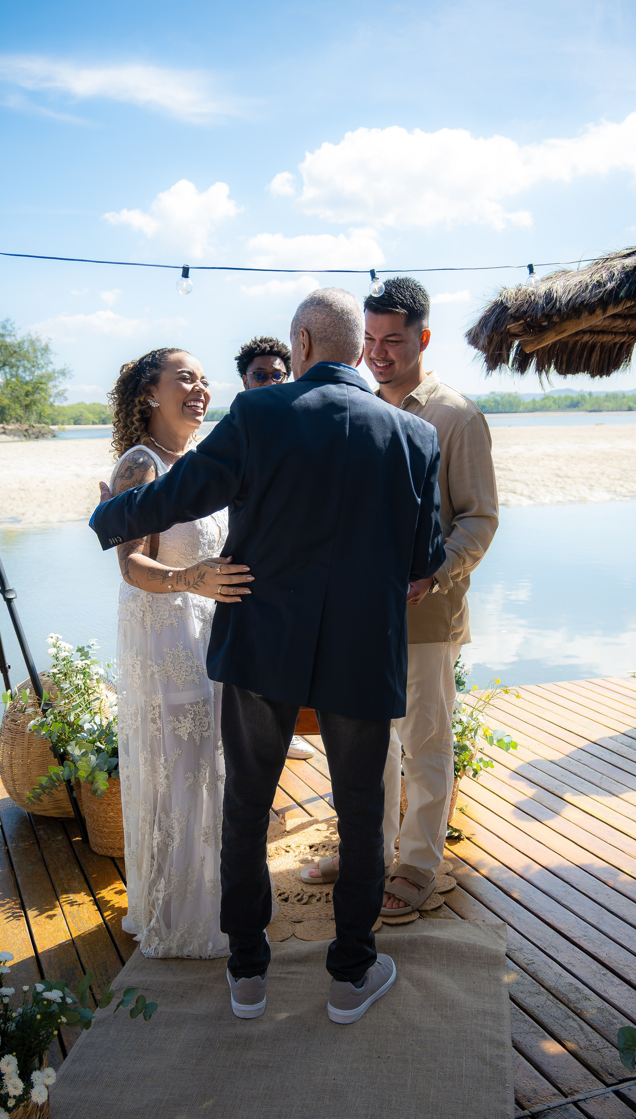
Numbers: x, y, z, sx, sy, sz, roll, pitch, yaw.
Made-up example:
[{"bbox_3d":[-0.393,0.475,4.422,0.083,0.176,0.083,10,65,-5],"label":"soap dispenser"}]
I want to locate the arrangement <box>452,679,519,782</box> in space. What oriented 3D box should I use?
[{"bbox_3d":[0.456,0.527,3.366,0.450,0.430,0.420,-1,9,0],"label":"arrangement"}]

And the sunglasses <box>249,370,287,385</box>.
[{"bbox_3d":[-0.199,-0.728,3.970,0.148,0.052,0.140,-2,9,-8],"label":"sunglasses"}]

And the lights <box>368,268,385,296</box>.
[{"bbox_3d":[0.151,-0.709,2.540,0.040,0.072,0.040,-12,8,2],"label":"lights"}]

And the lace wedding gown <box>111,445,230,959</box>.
[{"bbox_3d":[-0.354,0.363,2.785,0.460,1.380,0.460,4,10,28],"label":"lace wedding gown"}]

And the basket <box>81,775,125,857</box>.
[{"bbox_3d":[-0.646,0.840,3.403,0.310,0.260,0.310,-1,9,0],"label":"basket"}]

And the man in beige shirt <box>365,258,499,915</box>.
[{"bbox_3d":[0.227,0.138,2.833,0.420,1.790,0.560,-8,11,-41],"label":"man in beige shirt"}]

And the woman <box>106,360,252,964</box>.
[{"bbox_3d":[-0.356,0.247,2.747,0.480,1.620,0.470,4,10,28],"label":"woman"}]

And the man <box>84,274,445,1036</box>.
[{"bbox_3d":[-0.136,0.231,2.462,0.840,1.730,0.500,-1,9,-3],"label":"man"}]

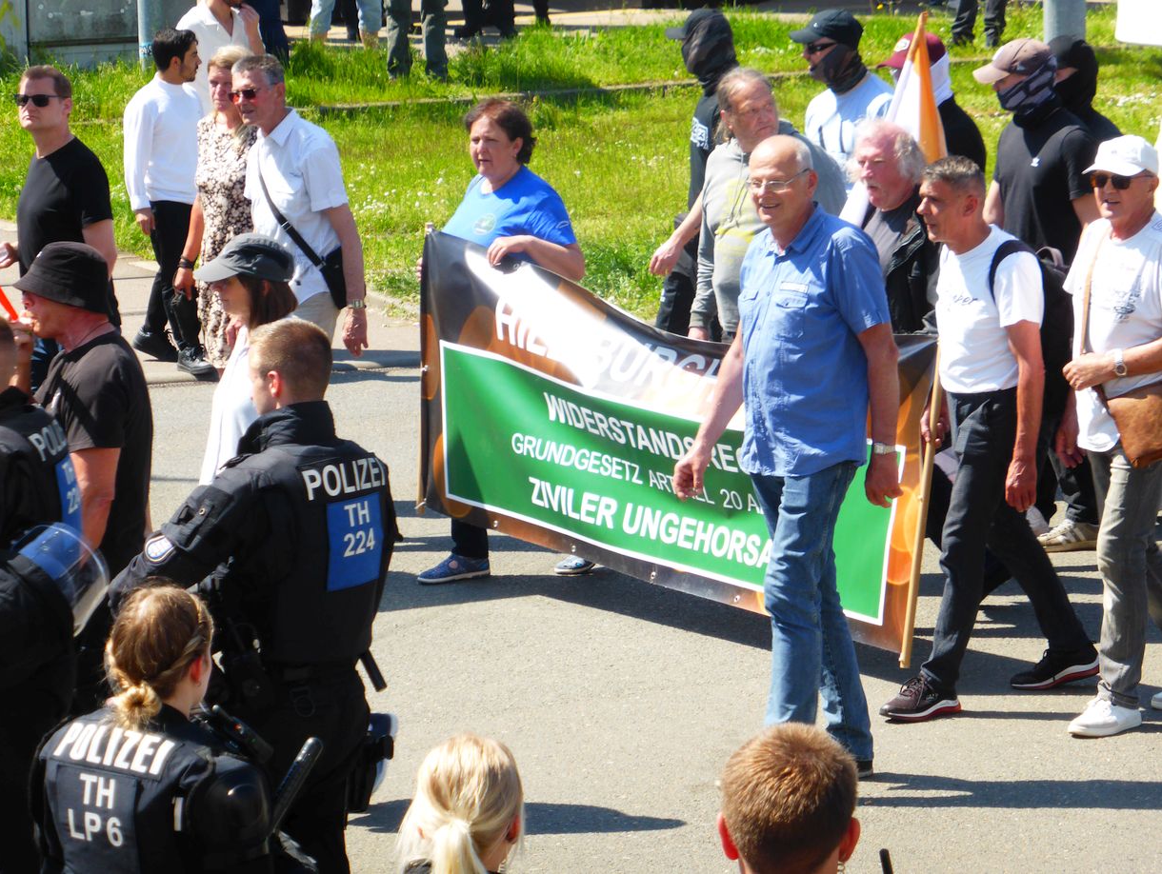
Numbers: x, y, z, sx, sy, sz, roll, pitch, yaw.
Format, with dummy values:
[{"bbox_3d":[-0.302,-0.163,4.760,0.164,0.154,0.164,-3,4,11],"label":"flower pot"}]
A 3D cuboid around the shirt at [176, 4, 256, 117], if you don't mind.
[{"bbox_3d":[-1.963,-2.009,34.200,0.520,0.720,0.320,-3,6,-25],"label":"shirt"}]

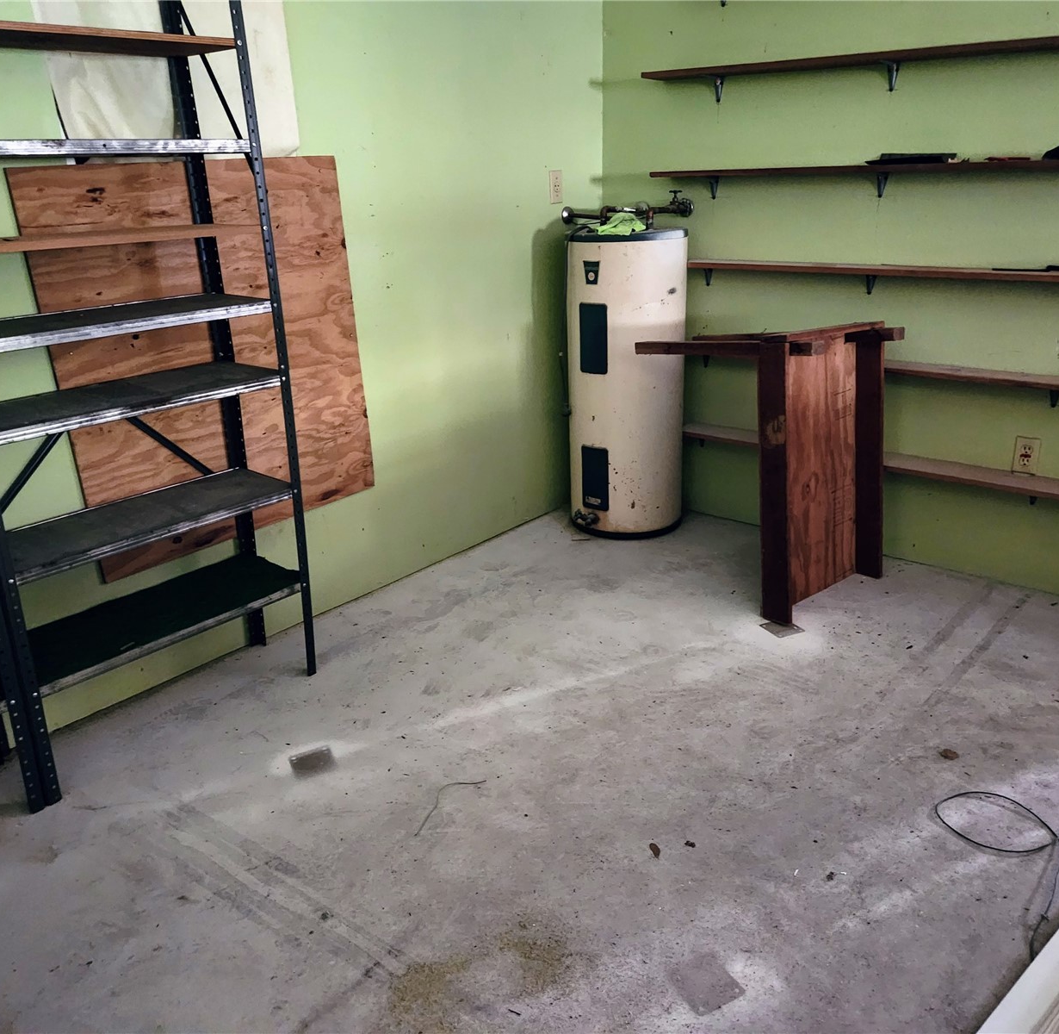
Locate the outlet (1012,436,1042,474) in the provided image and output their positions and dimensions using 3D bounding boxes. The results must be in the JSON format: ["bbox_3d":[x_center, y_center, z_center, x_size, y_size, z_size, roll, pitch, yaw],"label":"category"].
[{"bbox_3d":[1.613,-0.199,2.970,0.071,0.117,0.012,15,25,37],"label":"outlet"}]

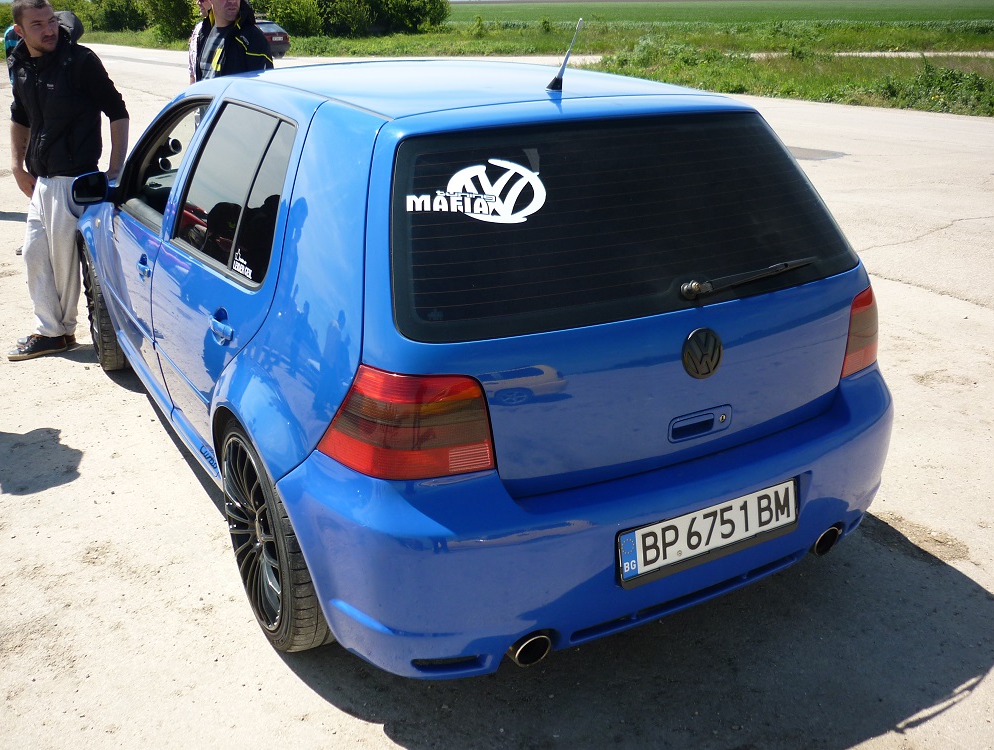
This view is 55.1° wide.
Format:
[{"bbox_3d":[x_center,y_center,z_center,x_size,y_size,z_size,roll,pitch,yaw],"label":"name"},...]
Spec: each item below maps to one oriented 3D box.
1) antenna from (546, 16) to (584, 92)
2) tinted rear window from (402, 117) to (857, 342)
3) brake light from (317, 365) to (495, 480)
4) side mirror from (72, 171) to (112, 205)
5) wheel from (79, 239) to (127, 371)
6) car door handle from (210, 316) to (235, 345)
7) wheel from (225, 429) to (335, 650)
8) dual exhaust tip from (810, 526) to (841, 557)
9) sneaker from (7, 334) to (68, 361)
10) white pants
[{"bbox_3d":[0.167,-0.784,2.340,0.030,0.205,0.050,-12,57,-28],"label":"antenna"},{"bbox_3d":[0.333,-0.374,2.188,1.320,0.500,0.100,-12,-13,-28],"label":"tinted rear window"},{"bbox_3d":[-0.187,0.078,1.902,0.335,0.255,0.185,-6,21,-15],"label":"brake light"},{"bbox_3d":[-1.530,-0.716,3.605,0.162,0.127,0.095,-19,27,-41],"label":"side mirror"},{"bbox_3d":[-1.799,-0.359,4.519,0.225,0.638,0.638,-10,22,-25],"label":"wheel"},{"bbox_3d":[-0.650,-0.106,2.269,0.045,0.055,0.185,-12,23,-28],"label":"car door handle"},{"bbox_3d":[-0.538,0.380,2.479,0.225,0.638,0.638,-10,22,-28],"label":"wheel"},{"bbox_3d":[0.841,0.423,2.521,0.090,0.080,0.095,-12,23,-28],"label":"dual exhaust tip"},{"bbox_3d":[-2.318,-0.166,4.769,0.280,0.107,0.102,-17,26,-38],"label":"sneaker"},{"bbox_3d":[-2.216,-0.605,4.758,0.330,0.870,0.250,11,23,29],"label":"white pants"}]

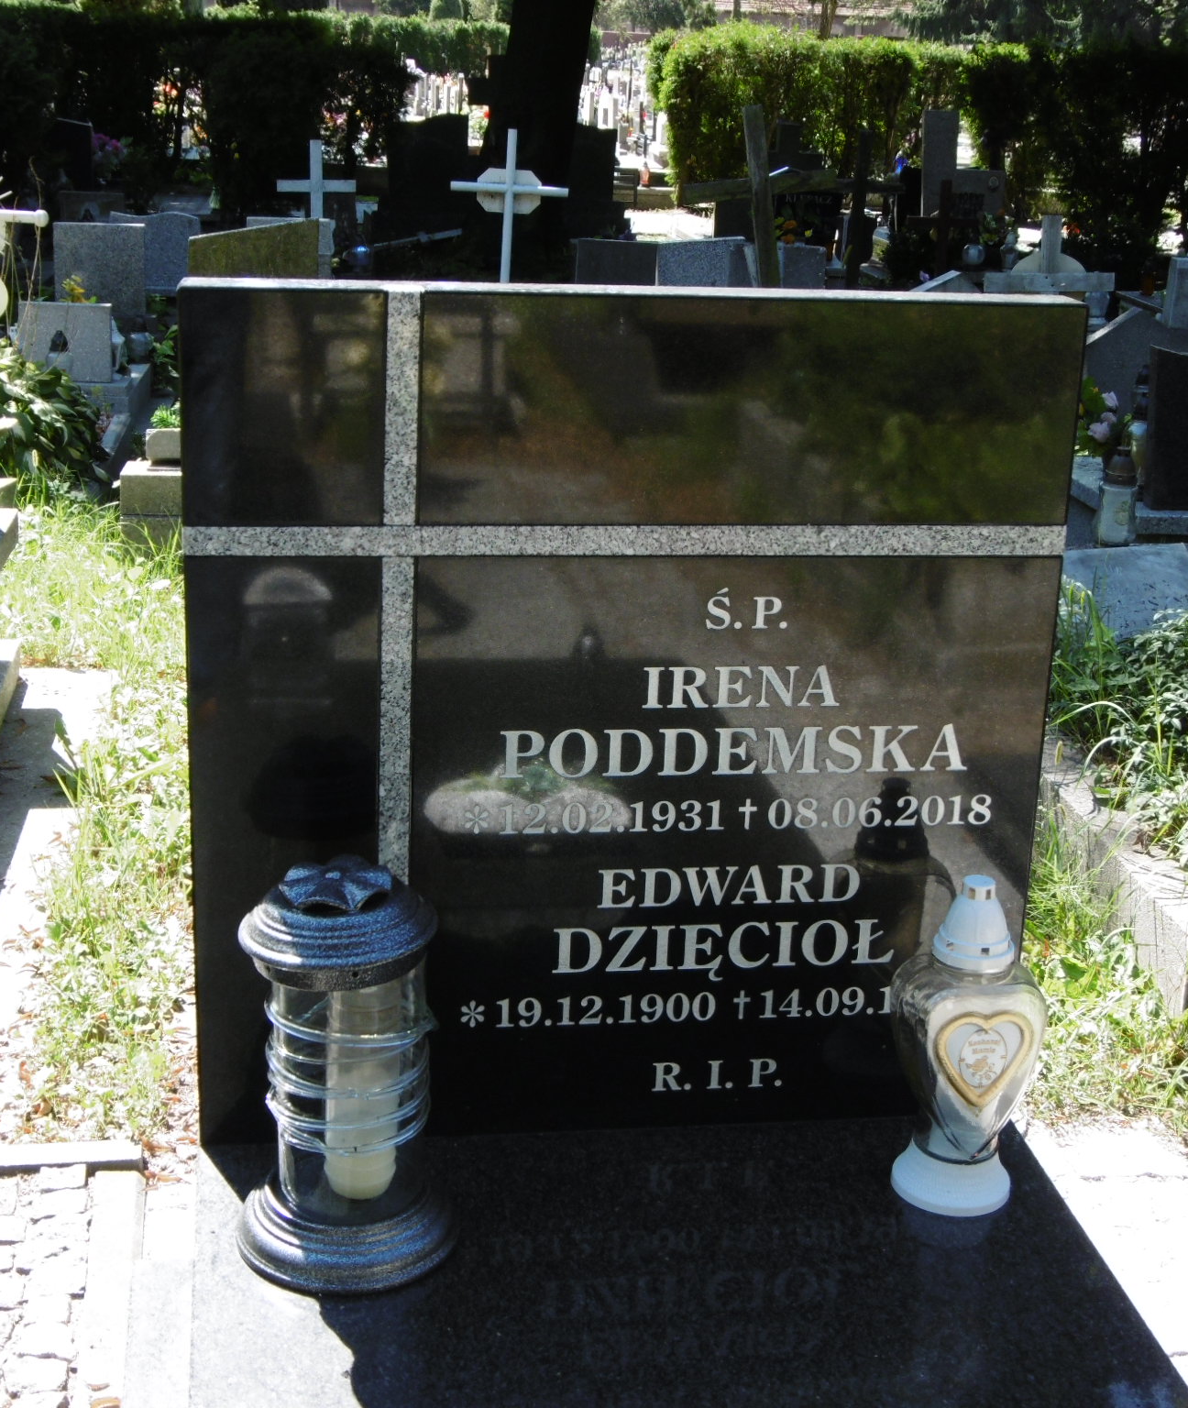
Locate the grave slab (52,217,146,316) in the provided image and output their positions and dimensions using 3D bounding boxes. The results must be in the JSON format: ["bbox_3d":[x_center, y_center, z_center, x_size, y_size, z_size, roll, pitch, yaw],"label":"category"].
[{"bbox_3d":[-2.094,-1.843,9.915,0.387,0.392,0.090,-1,17,-8],"label":"grave slab"}]

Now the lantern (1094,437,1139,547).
[{"bbox_3d":[1.157,-0.466,5.114,0.095,0.228,0.095,2,16,0],"label":"lantern"}]

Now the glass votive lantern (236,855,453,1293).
[{"bbox_3d":[-0.211,0.299,1.983,0.186,0.344,0.186,2,16,0],"label":"glass votive lantern"}]

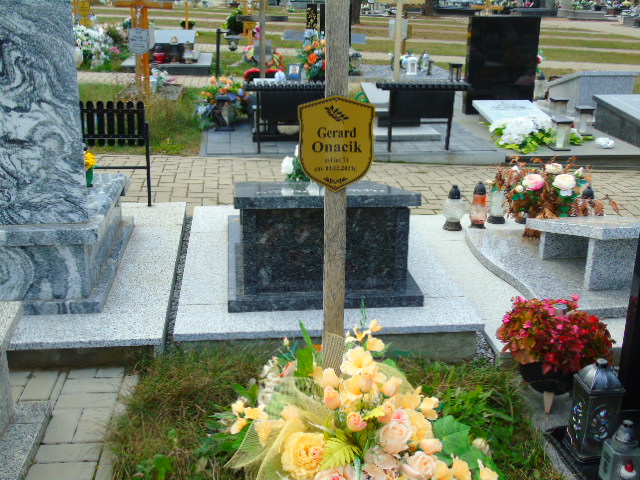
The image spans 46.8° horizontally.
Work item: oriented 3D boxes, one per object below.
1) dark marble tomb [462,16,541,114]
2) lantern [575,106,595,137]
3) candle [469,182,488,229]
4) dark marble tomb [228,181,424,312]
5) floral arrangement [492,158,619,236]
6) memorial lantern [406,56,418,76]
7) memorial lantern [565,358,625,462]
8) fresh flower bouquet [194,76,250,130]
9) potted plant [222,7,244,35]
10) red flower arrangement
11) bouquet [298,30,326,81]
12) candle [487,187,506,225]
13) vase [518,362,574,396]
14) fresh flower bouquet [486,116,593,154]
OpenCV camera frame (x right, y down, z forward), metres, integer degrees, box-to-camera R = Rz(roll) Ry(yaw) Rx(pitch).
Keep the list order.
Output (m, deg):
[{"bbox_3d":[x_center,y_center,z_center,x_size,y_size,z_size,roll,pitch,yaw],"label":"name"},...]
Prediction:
[{"bbox_3d":[1.942,-1.855,7.915,0.747,1.003,0.090,-1,19,-7],"label":"dark marble tomb"},{"bbox_3d":[2.455,-1.110,6.851,0.129,0.263,0.129,-1,20,-6],"label":"lantern"},{"bbox_3d":[0.952,-0.213,4.411,0.110,0.274,0.110,-1,19,-7],"label":"candle"},{"bbox_3d":[-0.025,-0.123,3.458,0.805,0.469,1.103,-1,20,-6],"label":"dark marble tomb"},{"bbox_3d":[1.300,-0.249,4.125,0.675,0.427,0.427,-1,20,-6],"label":"floral arrangement"},{"bbox_3d":[1.264,-2.395,10.161,0.139,0.238,0.139,-1,20,-6],"label":"memorial lantern"},{"bbox_3d":[0.857,0.514,2.298,0.112,0.320,0.112,-1,20,-6],"label":"memorial lantern"},{"bbox_3d":[-0.873,-1.226,6.634,0.491,0.467,0.377,-1,20,-6],"label":"fresh flower bouquet"},{"bbox_3d":[-2.159,-5.478,18.456,0.540,0.700,0.520,-1,19,-7],"label":"potted plant"},{"bbox_3d":[0.817,0.361,2.567,0.405,0.310,0.365,-1,19,-7],"label":"red flower arrangement"},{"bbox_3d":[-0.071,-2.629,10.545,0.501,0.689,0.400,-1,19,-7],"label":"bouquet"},{"bbox_3d":[1.086,-0.234,4.513,0.110,0.253,0.110,-1,19,-7],"label":"candle"},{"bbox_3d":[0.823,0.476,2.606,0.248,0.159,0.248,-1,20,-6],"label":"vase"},{"bbox_3d":[1.950,-0.945,6.438,0.890,0.250,0.520,-1,19,-7],"label":"fresh flower bouquet"}]

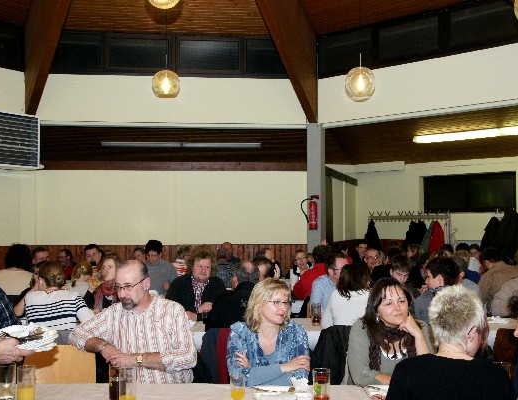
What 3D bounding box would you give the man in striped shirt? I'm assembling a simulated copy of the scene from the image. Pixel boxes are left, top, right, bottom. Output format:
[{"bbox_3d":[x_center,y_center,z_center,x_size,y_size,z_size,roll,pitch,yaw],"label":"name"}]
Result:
[{"bbox_3d":[-0.618,0.954,2.896,0.650,1.310,0.780,-1,-2,22],"label":"man in striped shirt"}]

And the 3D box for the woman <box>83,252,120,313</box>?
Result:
[{"bbox_3d":[-1.200,1.045,4.644,0.460,1.260,0.750,0,-2,11],"label":"woman"}]

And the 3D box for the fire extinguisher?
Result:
[{"bbox_3d":[0.858,0.213,10.000,0.280,0.580,0.180,-1,-2,14],"label":"fire extinguisher"}]

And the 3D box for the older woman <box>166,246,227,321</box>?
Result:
[{"bbox_3d":[-0.500,1.018,4.585,0.520,1.310,0.750,0,-2,-6],"label":"older woman"}]

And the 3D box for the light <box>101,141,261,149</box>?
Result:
[{"bbox_3d":[-1.482,-1.052,11.447,3.030,0.080,0.120,0,-2,-5],"label":"light"}]

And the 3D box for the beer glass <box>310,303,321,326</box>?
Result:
[{"bbox_3d":[0.418,0.833,4.332,0.070,0.160,0.070,0,-2,0],"label":"beer glass"}]

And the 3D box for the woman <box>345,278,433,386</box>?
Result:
[{"bbox_3d":[0.670,0.968,2.792,0.520,1.200,0.740,0,-2,-3],"label":"woman"}]

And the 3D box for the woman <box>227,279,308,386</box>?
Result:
[{"bbox_3d":[0.047,0.993,2.795,0.460,1.225,0.720,0,-2,-6],"label":"woman"}]

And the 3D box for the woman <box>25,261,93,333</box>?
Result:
[{"bbox_3d":[-1.360,1.037,4.164,0.500,1.240,0.720,0,-2,6],"label":"woman"}]

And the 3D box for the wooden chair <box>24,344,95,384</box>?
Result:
[{"bbox_3d":[-1.061,1.198,2.997,0.420,0.830,0.500,0,-2,0],"label":"wooden chair"}]

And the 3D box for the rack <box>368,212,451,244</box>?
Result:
[{"bbox_3d":[3.030,1.100,12.247,1.820,1.720,0.420,-2,-3,41],"label":"rack"}]

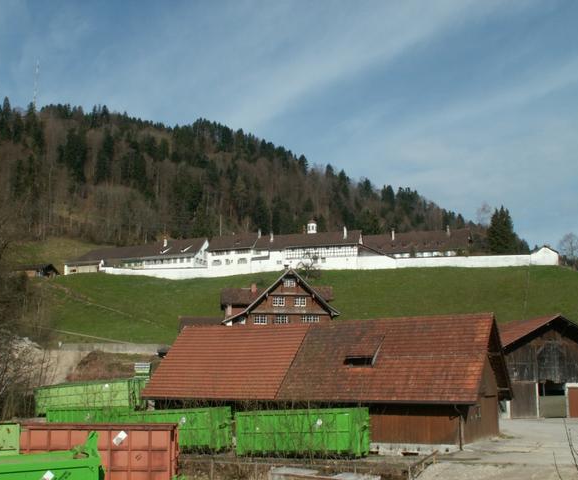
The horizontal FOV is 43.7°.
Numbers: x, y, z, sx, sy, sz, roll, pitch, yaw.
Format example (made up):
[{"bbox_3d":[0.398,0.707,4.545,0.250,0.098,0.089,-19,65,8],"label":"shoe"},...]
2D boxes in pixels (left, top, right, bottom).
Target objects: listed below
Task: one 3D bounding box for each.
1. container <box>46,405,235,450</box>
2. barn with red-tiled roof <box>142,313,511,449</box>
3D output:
[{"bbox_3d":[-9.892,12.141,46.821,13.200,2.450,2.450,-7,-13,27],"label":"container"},{"bbox_3d":[2.195,9.402,48.734,23.209,7.810,9.245,-6,-12,28],"label":"barn with red-tiled roof"}]

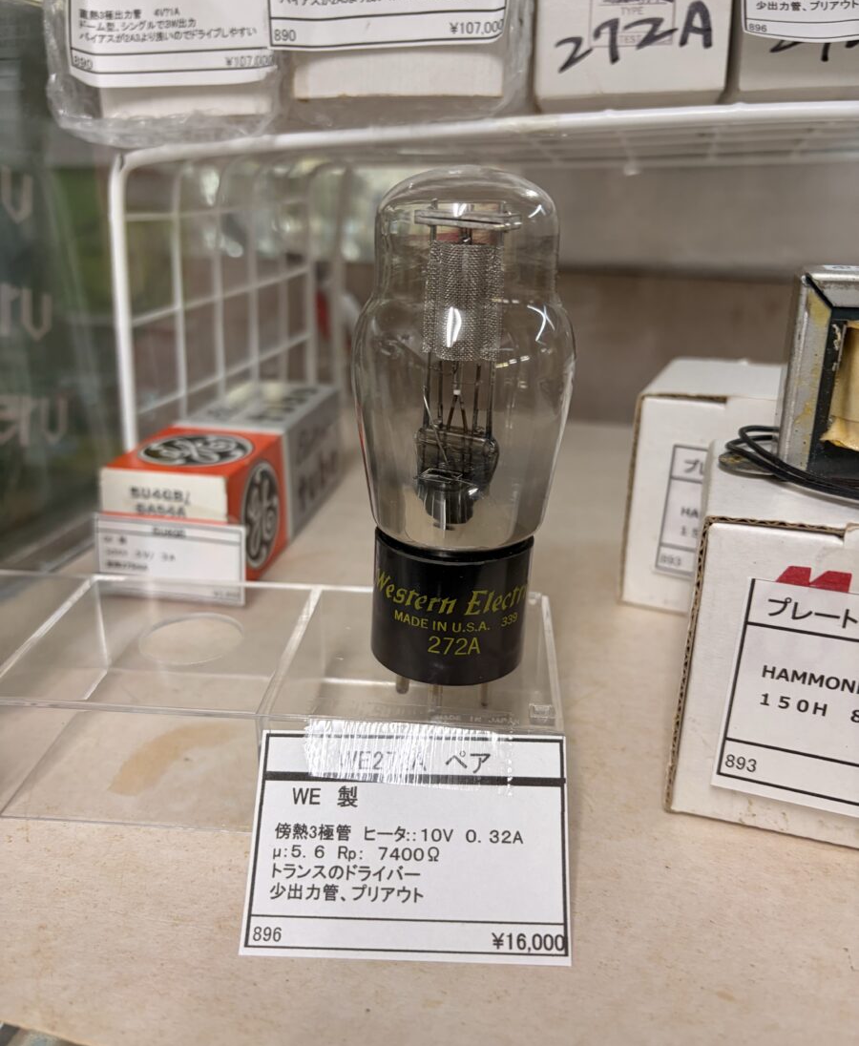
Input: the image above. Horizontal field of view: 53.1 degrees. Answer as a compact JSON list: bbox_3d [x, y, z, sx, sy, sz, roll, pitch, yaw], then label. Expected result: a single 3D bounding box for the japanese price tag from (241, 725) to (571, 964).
[{"bbox_3d":[-0.004,0.060,0.161,0.059,0.002,0.040,1,63,2],"label":"japanese price tag"}]

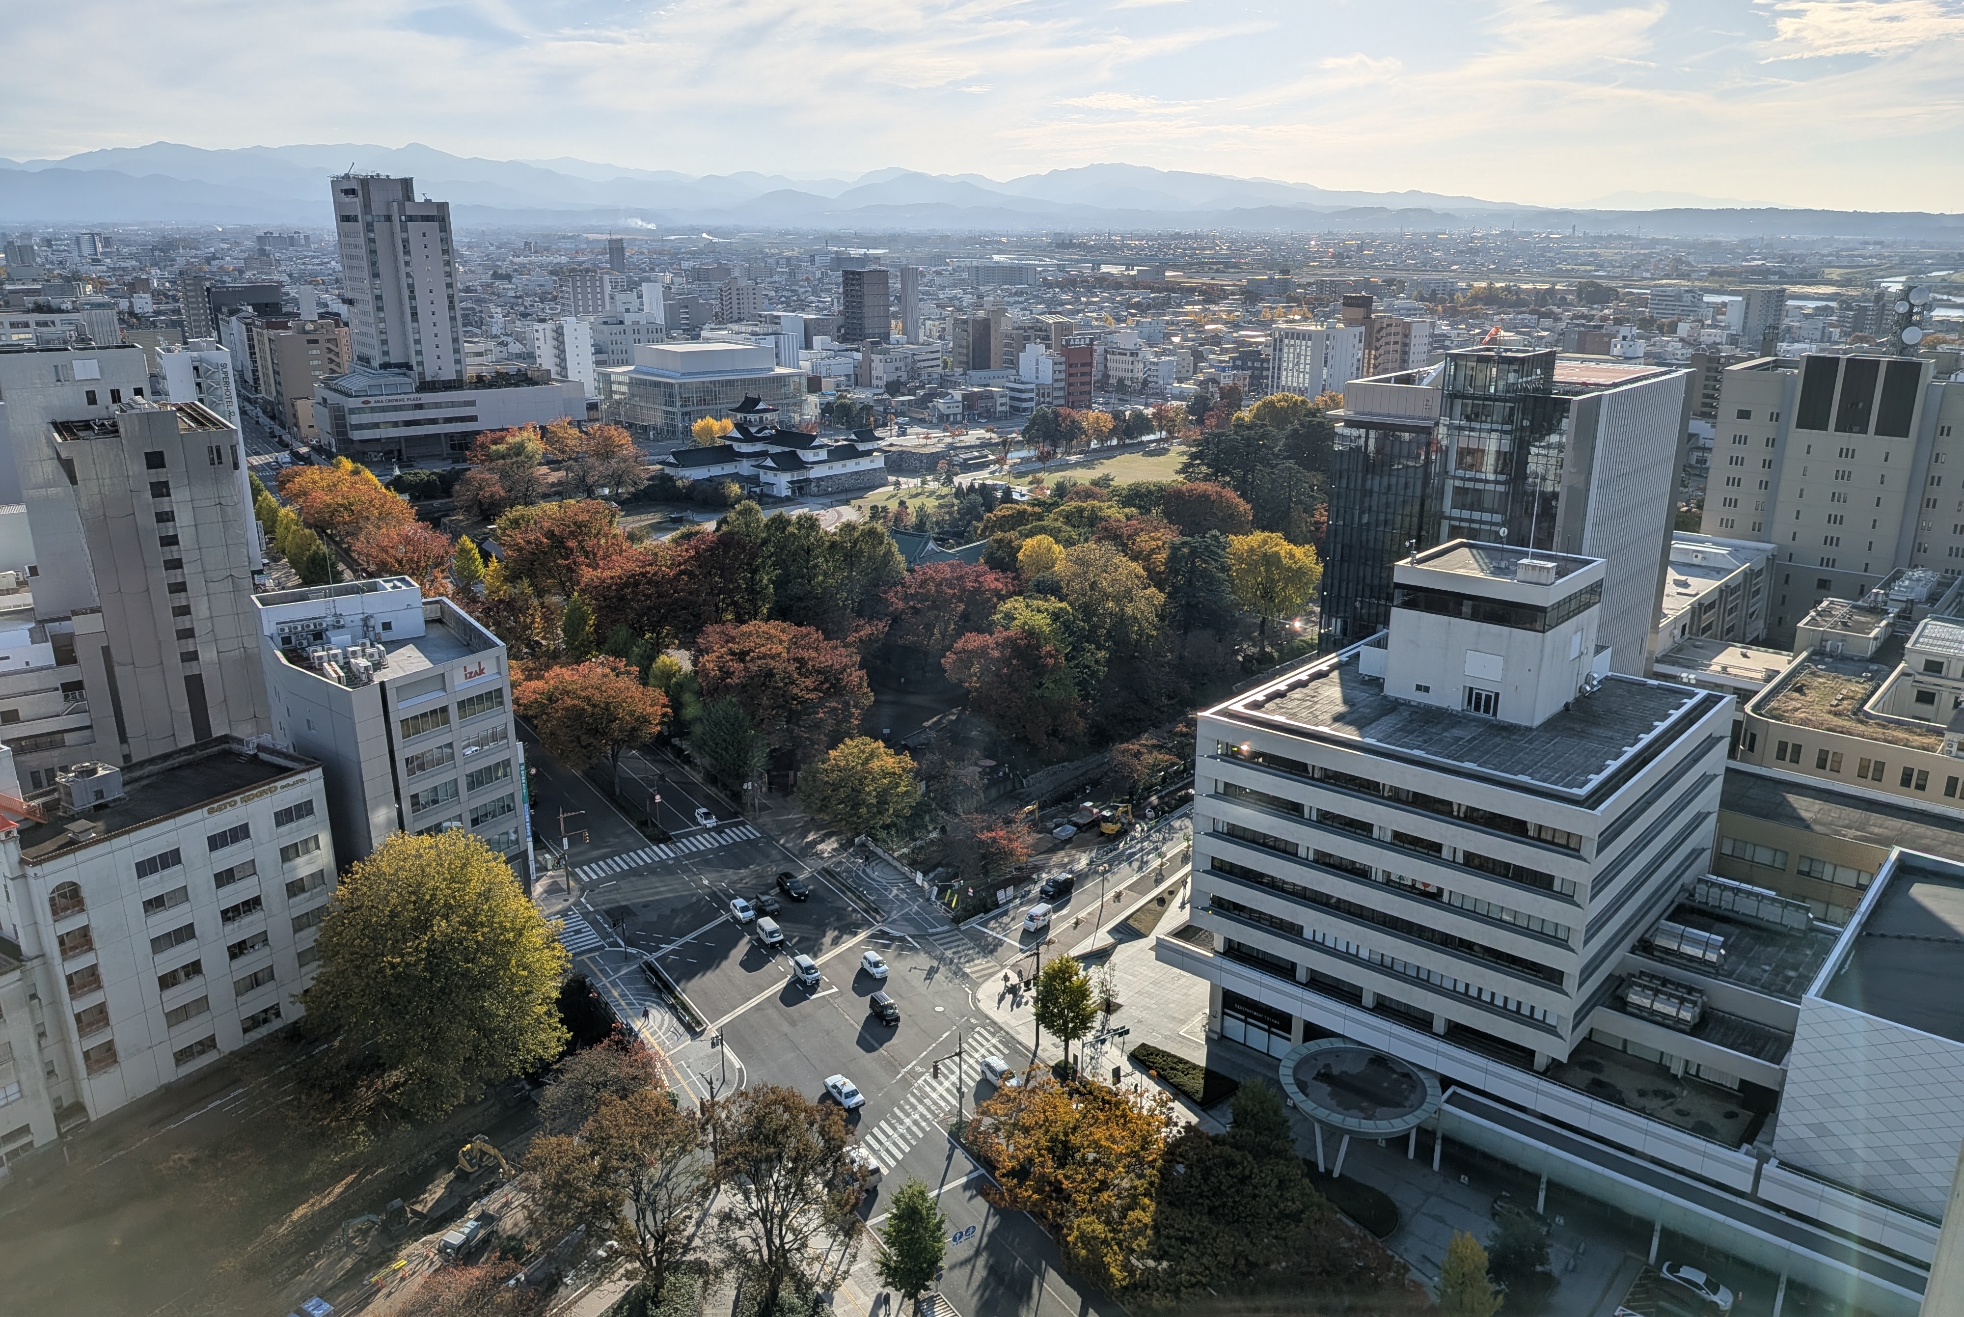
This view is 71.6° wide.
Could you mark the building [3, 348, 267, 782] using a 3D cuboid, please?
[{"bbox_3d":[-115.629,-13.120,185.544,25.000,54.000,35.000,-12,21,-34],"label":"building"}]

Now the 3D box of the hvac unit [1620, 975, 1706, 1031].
[{"bbox_3d":[52.900,26.497,105.366,4.700,2.150,2.500,14,22,38],"label":"hvac unit"}]

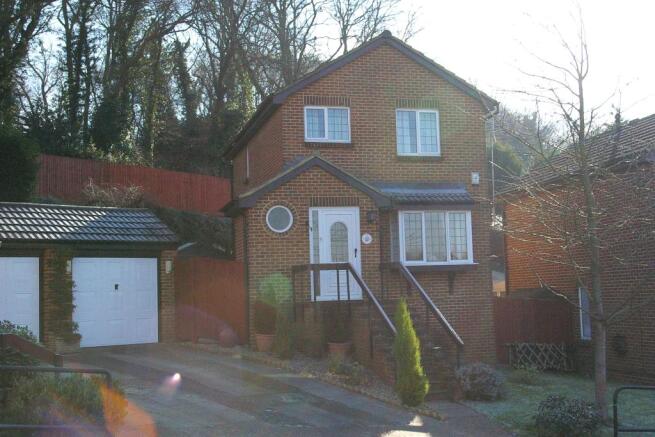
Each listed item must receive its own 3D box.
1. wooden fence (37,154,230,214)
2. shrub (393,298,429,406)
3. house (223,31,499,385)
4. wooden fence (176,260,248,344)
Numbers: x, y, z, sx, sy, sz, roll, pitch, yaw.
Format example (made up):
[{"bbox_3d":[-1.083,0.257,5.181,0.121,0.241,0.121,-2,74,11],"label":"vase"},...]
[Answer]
[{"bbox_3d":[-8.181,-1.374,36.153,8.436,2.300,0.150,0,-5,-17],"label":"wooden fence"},{"bbox_3d":[1.431,2.297,14.350,0.580,1.820,0.580,-2,-5,0],"label":"shrub"},{"bbox_3d":[0.226,-0.216,23.497,7.250,8.550,9.800,0,-5,-15],"label":"house"},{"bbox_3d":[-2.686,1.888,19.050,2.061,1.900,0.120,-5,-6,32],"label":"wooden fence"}]

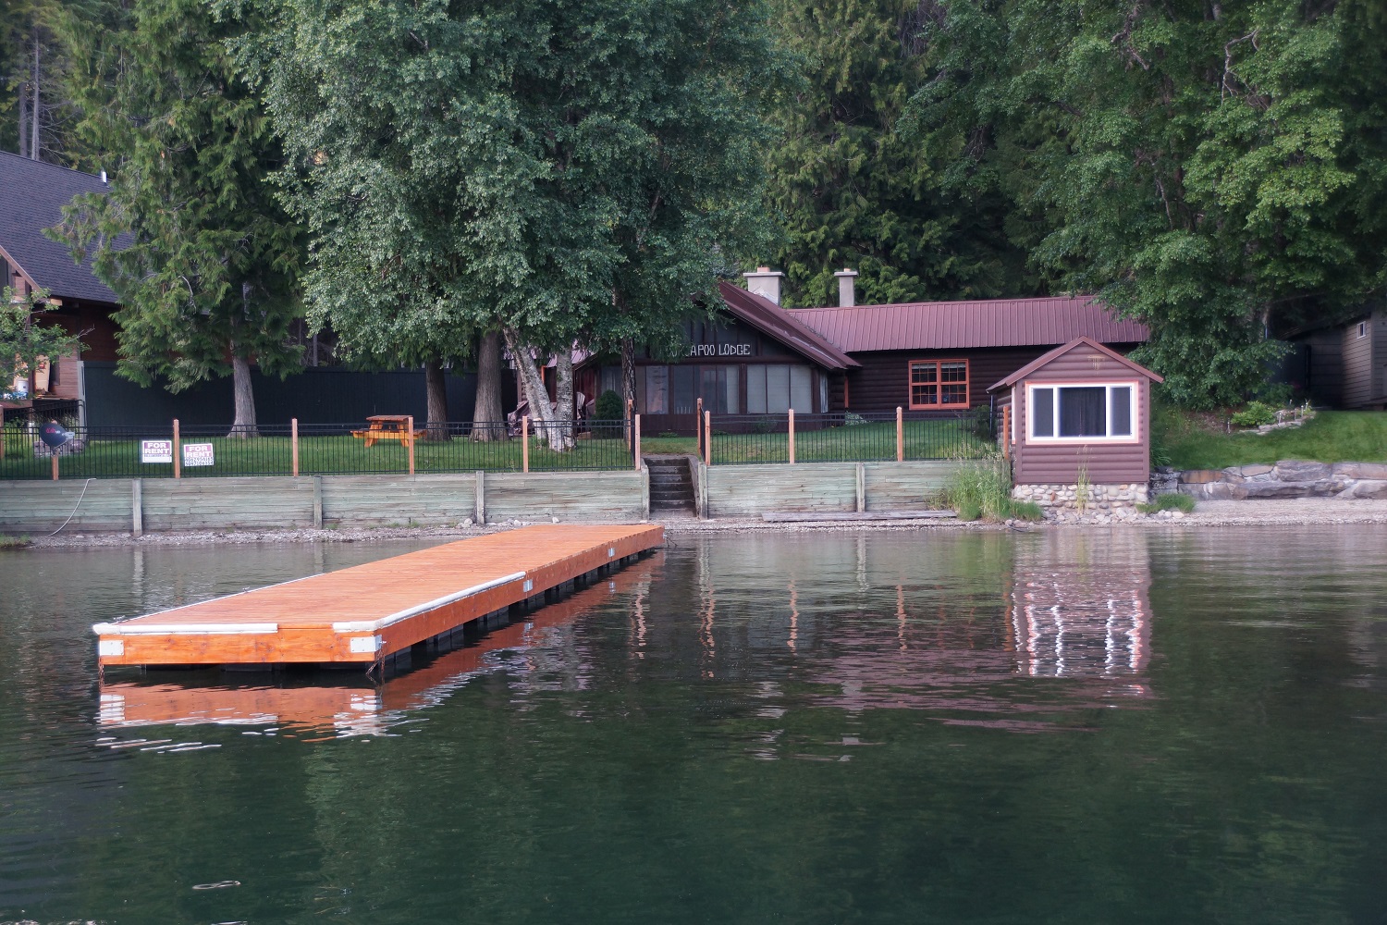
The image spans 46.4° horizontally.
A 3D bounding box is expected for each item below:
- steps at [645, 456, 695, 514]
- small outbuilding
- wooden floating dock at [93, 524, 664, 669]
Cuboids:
[{"bbox_3d":[-0.530,0.497,36.200,1.050,1.240,1.950,-1,1,-6],"label":"steps"},{"bbox_3d":[8.598,-0.877,36.991,3.350,3.720,4.800,-1,1,5],"label":"small outbuilding"},{"bbox_3d":[-2.826,1.480,21.393,2.500,0.420,15.094,-1,1,8],"label":"wooden floating dock"}]

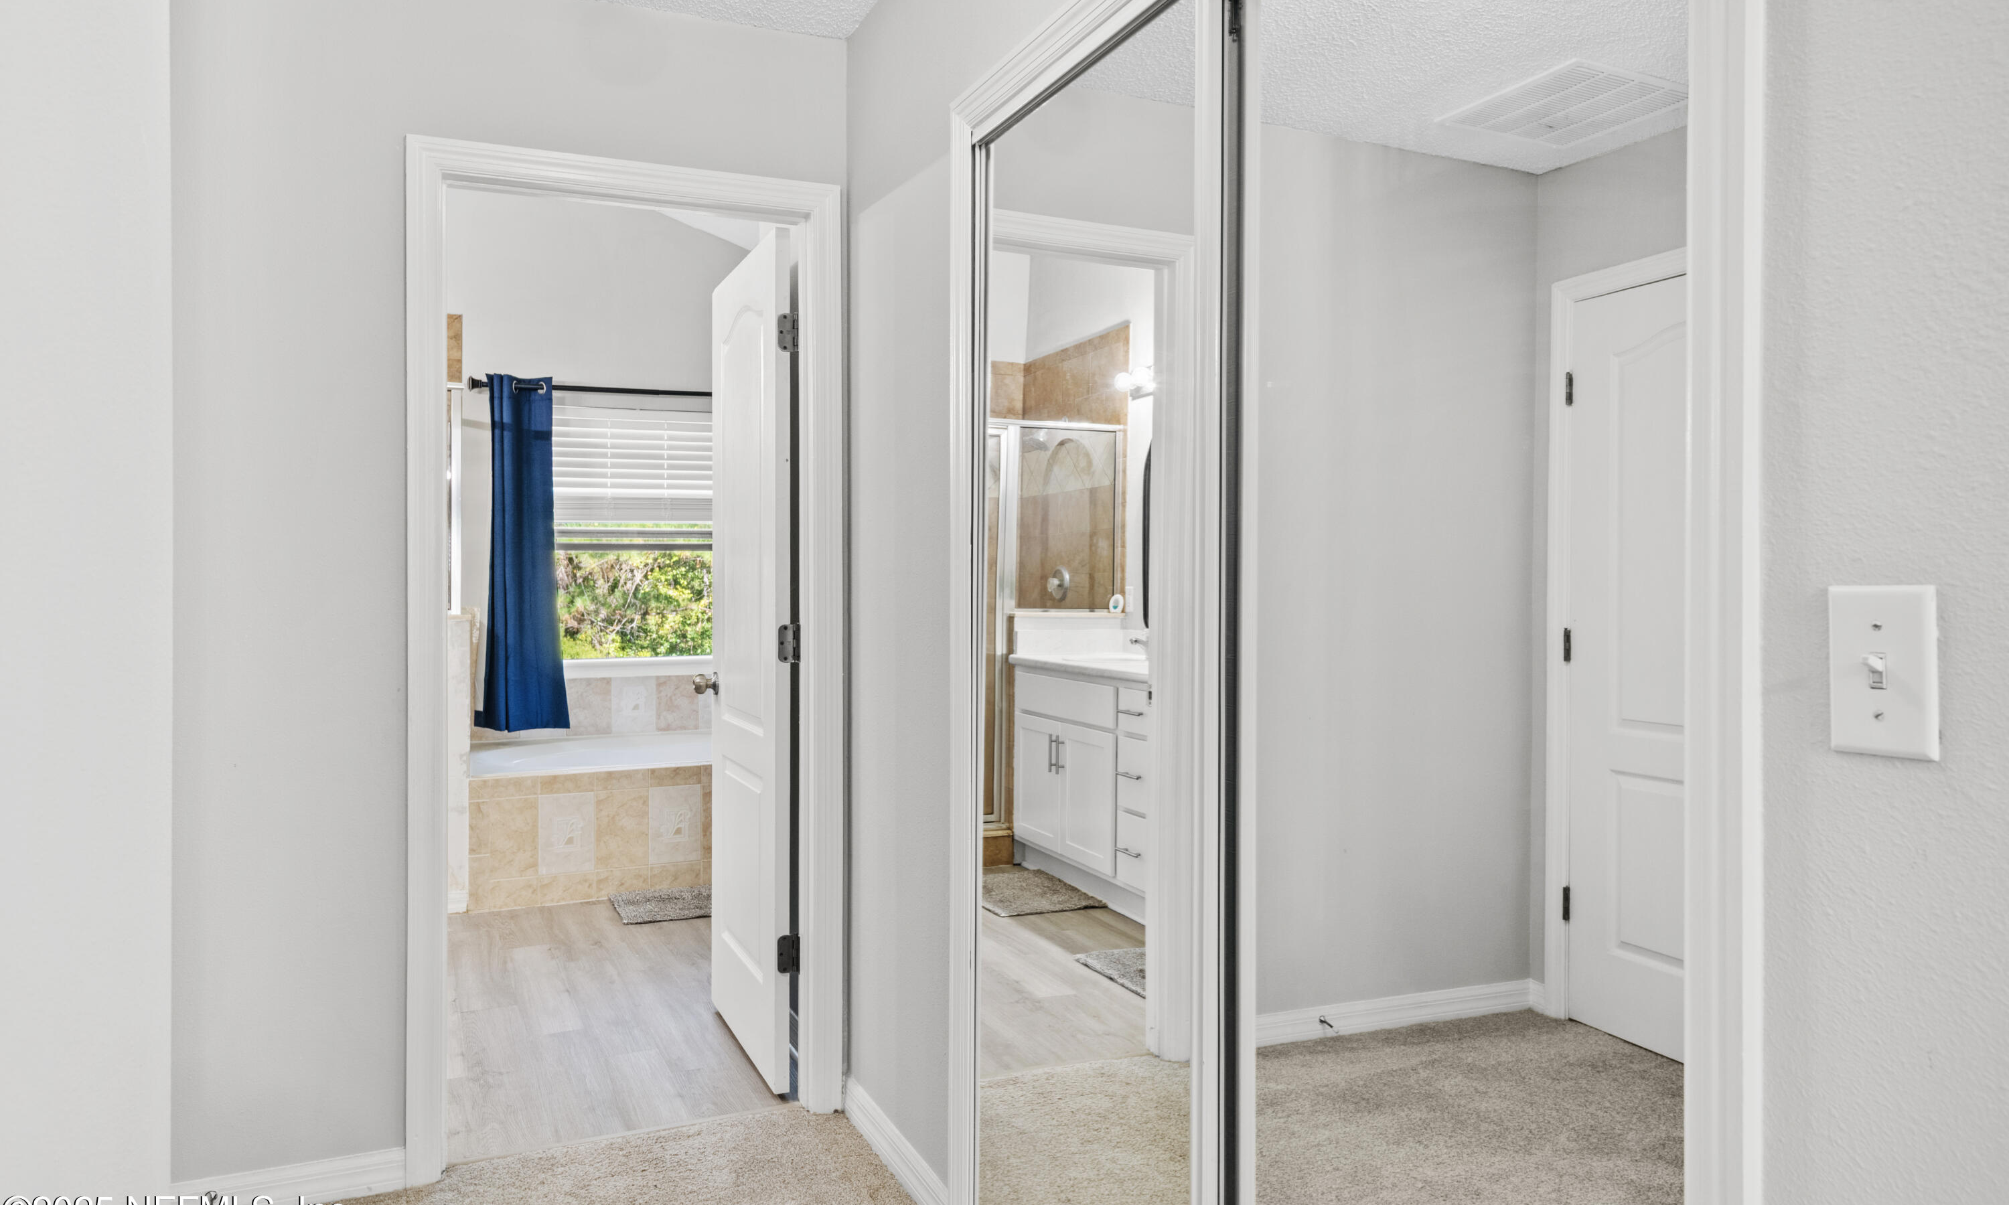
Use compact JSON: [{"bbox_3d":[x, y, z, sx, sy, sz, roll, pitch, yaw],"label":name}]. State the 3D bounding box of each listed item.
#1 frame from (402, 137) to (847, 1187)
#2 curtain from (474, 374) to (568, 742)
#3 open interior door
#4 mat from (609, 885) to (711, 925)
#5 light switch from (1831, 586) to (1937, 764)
[{"bbox_3d":[-0.807,0.119,2.921,0.902,2.110,0.140,0,1,-24],"label":"frame"},{"bbox_3d":[-2.133,-0.211,5.929,0.400,1.580,0.110,0,1,-24],"label":"curtain"},{"bbox_3d":[-0.670,0.134,3.499,0.038,2.030,0.765,0,1,-24],"label":"open interior door"},{"bbox_3d":[-1.149,1.133,5.069,0.610,0.020,0.400,0,1,-24],"label":"mat"},{"bbox_3d":[0.583,0.046,0.895,0.018,0.115,0.070,0,1,-24],"label":"light switch"}]

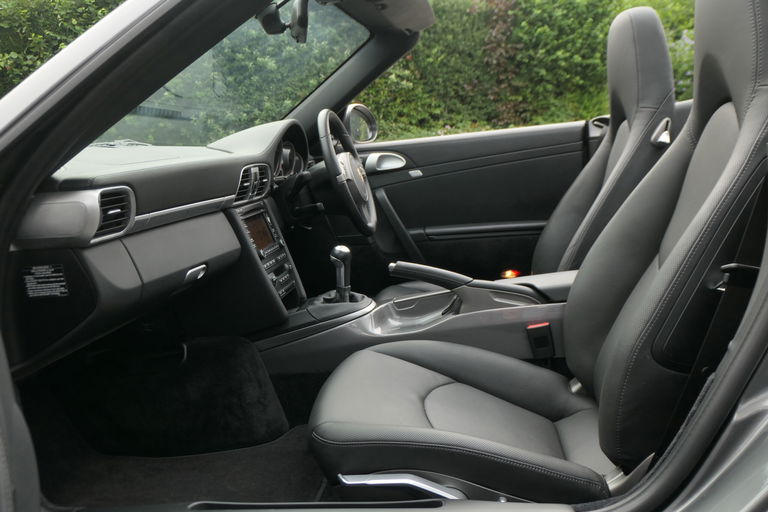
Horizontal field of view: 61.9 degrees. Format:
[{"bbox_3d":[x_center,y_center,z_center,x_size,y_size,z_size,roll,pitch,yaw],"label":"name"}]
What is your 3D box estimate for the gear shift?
[{"bbox_3d":[-0.094,0.035,1.481,0.052,0.130,0.046,-2,12,8],"label":"gear shift"}]

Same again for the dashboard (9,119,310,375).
[{"bbox_3d":[-0.377,-0.097,1.491,0.370,0.430,1.360,-2,12,8],"label":"dashboard"}]

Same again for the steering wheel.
[{"bbox_3d":[-0.102,-0.231,1.795,0.100,0.370,0.370,-19,9,12],"label":"steering wheel"}]

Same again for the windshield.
[{"bbox_3d":[-0.377,-0.375,1.429,0.620,0.130,1.240,-36,5,14],"label":"windshield"}]

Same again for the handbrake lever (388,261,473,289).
[{"bbox_3d":[0.116,0.046,1.475,0.200,0.050,0.040,9,13,6],"label":"handbrake lever"}]

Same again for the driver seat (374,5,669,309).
[{"bbox_3d":[0.374,-0.194,1.748,0.840,0.880,0.530,-2,12,8],"label":"driver seat"}]

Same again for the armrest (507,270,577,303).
[{"bbox_3d":[0.393,0.067,1.421,0.270,0.065,0.140,-2,12,8],"label":"armrest"}]

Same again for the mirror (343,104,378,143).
[{"bbox_3d":[-0.113,-0.470,2.291,0.130,0.136,0.200,2,13,25],"label":"mirror"}]

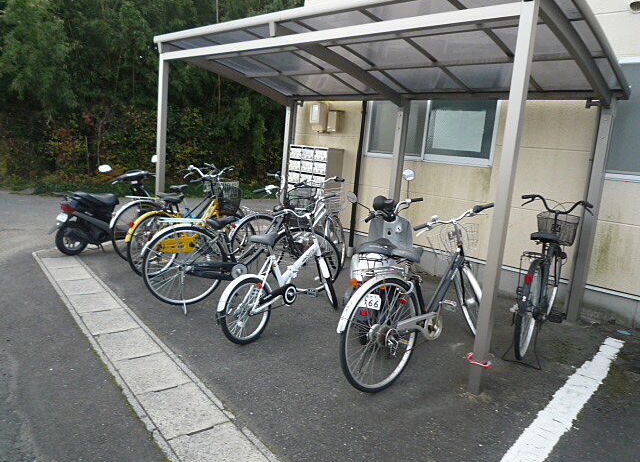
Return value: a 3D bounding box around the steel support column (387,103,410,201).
[{"bbox_3d":[0.932,-0.528,5.642,0.080,2.100,0.090,13,13,41],"label":"steel support column"}]

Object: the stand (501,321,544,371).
[{"bbox_3d":[1.420,0.771,3.213,0.275,0.300,0.120,11,13,33],"label":"stand"}]

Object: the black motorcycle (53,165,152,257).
[{"bbox_3d":[-2.625,-0.327,5.855,0.620,1.100,1.620,11,12,33],"label":"black motorcycle"}]

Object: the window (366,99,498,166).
[{"bbox_3d":[1.204,-1.302,5.208,1.655,1.012,0.090,14,14,41],"label":"window"}]

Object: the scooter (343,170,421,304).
[{"bbox_3d":[0.508,0.201,3.962,0.640,1.200,1.660,7,11,15],"label":"scooter"}]

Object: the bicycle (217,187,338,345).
[{"bbox_3d":[-0.267,0.264,3.765,0.520,1.060,1.500,12,13,37],"label":"bicycle"}]

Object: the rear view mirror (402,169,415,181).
[{"bbox_3d":[0.751,-0.471,3.920,0.105,0.105,0.035,6,11,8],"label":"rear view mirror"}]

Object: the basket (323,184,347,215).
[{"bbox_3d":[0.137,-0.353,5.271,0.350,0.260,0.270,10,12,28],"label":"basket"}]

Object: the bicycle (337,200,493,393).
[{"bbox_3d":[0.704,0.402,3.180,1.700,1.090,0.540,-5,14,-41],"label":"bicycle"}]

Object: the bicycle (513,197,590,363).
[{"bbox_3d":[1.753,0.335,3.599,0.570,1.060,1.780,11,13,33],"label":"bicycle"}]

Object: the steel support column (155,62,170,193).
[{"bbox_3d":[-1.758,-0.795,5.122,0.080,2.199,0.080,14,13,41],"label":"steel support column"}]

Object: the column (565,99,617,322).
[{"bbox_3d":[2.399,-0.149,4.065,0.095,1.930,0.090,12,13,42],"label":"column"}]

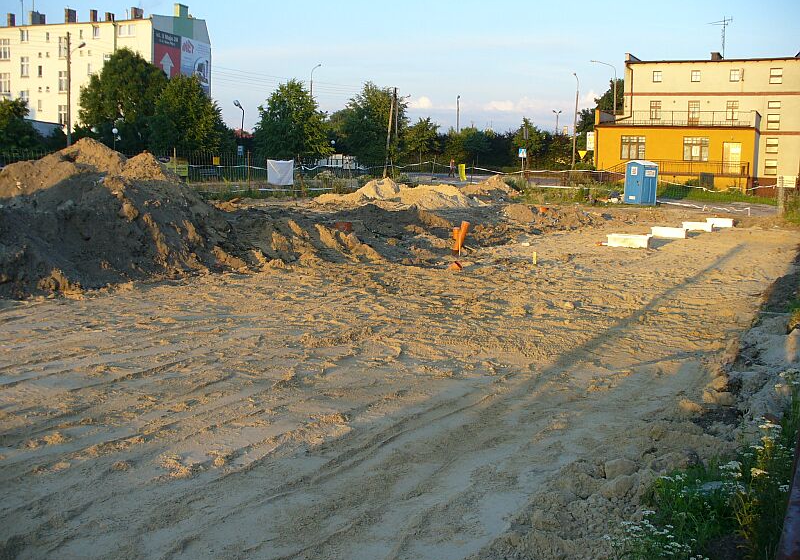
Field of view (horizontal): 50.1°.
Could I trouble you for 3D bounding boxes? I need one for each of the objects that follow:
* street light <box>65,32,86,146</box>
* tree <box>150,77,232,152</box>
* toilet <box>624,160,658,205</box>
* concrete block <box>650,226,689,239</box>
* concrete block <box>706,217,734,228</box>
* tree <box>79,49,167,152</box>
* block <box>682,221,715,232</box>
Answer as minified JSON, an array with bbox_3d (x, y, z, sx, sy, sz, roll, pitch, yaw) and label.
[{"bbox_3d":[-20.681,-11.186,54.421,1.350,8.750,0.330,6,9,32],"label":"street light"},{"bbox_3d":[-17.395,-12.831,71.000,6.700,8.100,6.500,0,9,-14],"label":"tree"},{"bbox_3d":[12.697,-5.140,44.849,1.170,2.280,1.150,-4,9,-32],"label":"toilet"},{"bbox_3d":[6.968,-1.237,22.081,0.840,0.280,0.420,5,9,28],"label":"concrete block"},{"bbox_3d":[11.619,-2.098,31.000,1.000,0.310,0.420,5,9,20],"label":"concrete block"},{"bbox_3d":[-25.404,-15.506,78.000,8.200,10.900,8.000,-1,9,-18],"label":"tree"},{"bbox_3d":[8.506,-1.529,24.382,0.820,0.270,0.420,5,9,28],"label":"block"}]

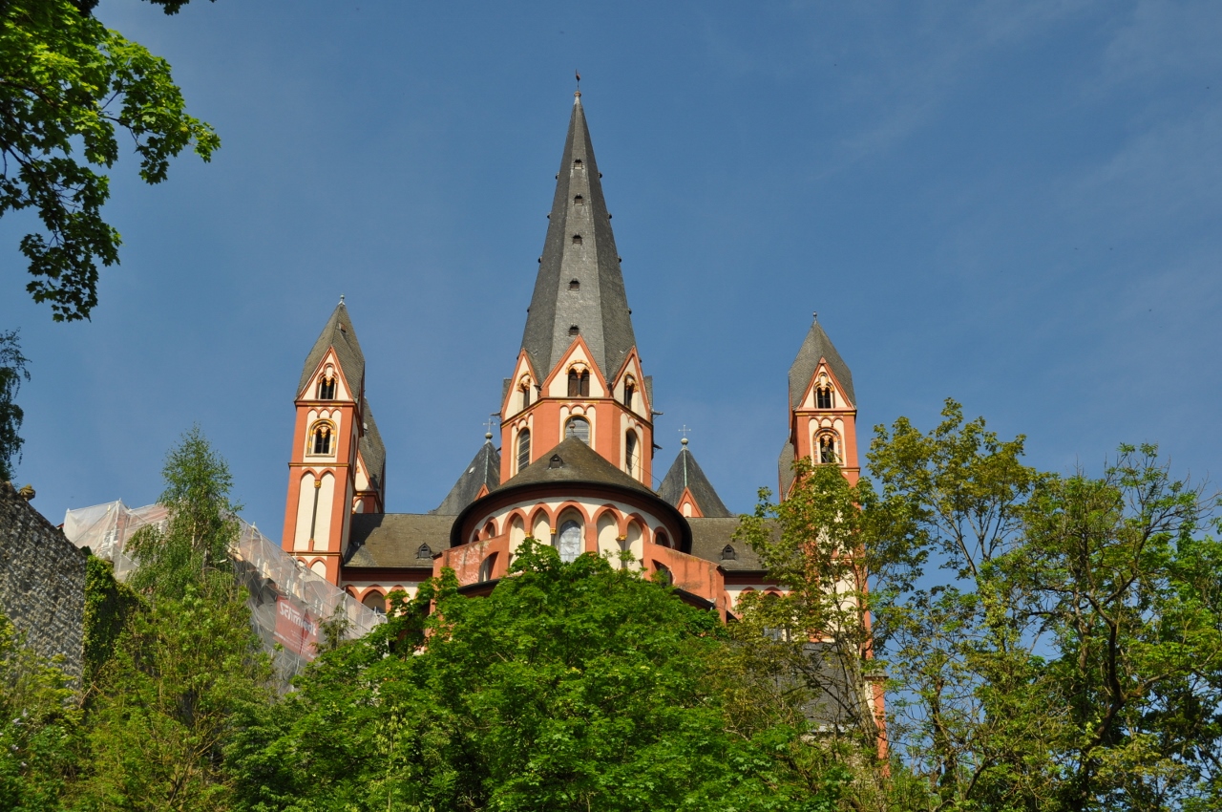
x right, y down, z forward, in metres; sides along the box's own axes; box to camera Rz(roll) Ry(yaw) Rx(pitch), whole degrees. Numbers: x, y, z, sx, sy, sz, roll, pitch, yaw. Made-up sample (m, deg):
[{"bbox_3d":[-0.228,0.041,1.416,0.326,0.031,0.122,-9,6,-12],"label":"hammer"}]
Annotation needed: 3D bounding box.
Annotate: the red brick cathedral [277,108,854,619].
[{"bbox_3d":[-2.600,5.910,125.060,37.500,66.000,56.500,1,-30,-1],"label":"red brick cathedral"}]

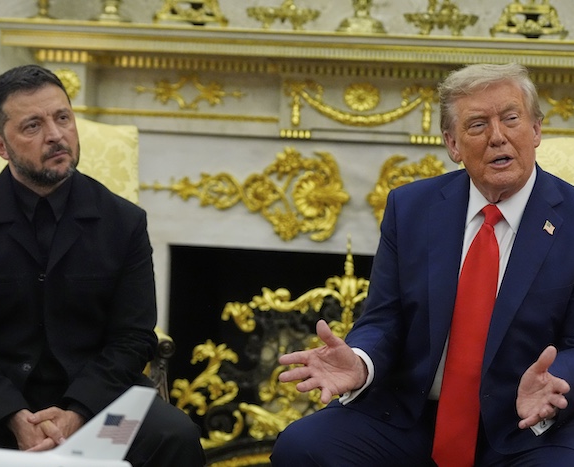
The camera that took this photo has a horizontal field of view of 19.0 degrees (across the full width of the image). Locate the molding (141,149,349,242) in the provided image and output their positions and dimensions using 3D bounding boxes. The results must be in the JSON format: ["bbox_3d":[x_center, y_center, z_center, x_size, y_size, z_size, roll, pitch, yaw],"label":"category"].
[{"bbox_3d":[-0.122,-0.114,4.980,0.610,0.265,0.050,3,5,8],"label":"molding"}]

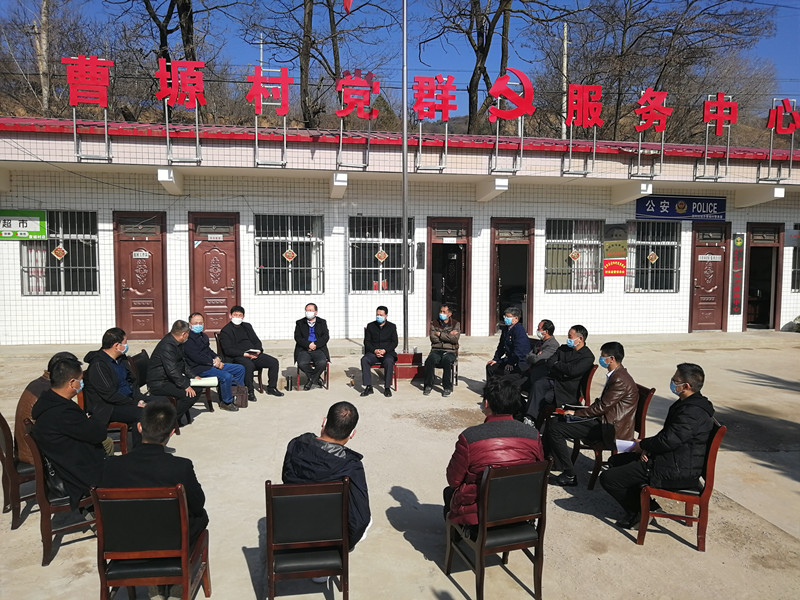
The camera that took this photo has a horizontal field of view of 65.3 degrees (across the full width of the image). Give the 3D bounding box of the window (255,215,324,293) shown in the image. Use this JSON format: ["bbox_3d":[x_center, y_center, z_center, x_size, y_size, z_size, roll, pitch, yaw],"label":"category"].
[{"bbox_3d":[-2.367,-0.962,13.439,1.469,1.727,0.100,0,4,-10],"label":"window"}]

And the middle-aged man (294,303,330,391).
[{"bbox_3d":[-1.344,0.706,9.654,0.560,1.330,0.680,0,4,-10],"label":"middle-aged man"}]

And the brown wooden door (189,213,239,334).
[{"bbox_3d":[-3.945,-0.510,13.365,1.038,2.700,0.120,0,4,-10],"label":"brown wooden door"}]

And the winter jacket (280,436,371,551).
[{"bbox_3d":[-0.442,1.133,3.772,0.540,0.650,0.480,0,4,-6],"label":"winter jacket"}]

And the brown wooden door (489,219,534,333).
[{"bbox_3d":[2.619,-0.532,14.577,1.057,2.752,0.130,0,4,-10],"label":"brown wooden door"}]

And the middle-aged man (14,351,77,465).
[{"bbox_3d":[-2.735,1.065,5.137,0.740,1.300,0.530,-3,5,-40],"label":"middle-aged man"}]

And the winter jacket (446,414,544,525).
[{"bbox_3d":[0.597,1.098,4.140,0.580,0.660,0.430,-1,4,-18],"label":"winter jacket"}]

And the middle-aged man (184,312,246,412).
[{"bbox_3d":[-2.564,0.821,8.570,0.860,1.300,0.580,2,4,24],"label":"middle-aged man"}]

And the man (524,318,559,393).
[{"bbox_3d":[1.744,0.930,8.129,0.810,1.330,0.520,0,4,-6],"label":"man"}]

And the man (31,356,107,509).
[{"bbox_3d":[-2.296,1.090,4.759,0.800,1.340,0.600,-2,5,-38],"label":"man"}]

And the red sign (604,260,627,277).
[{"bbox_3d":[5.151,-0.764,14.950,0.605,0.405,0.030,0,5,-10],"label":"red sign"}]

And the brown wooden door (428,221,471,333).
[{"bbox_3d":[1.102,-0.522,14.149,1.051,2.702,0.120,0,4,-10],"label":"brown wooden door"}]

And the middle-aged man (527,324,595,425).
[{"bbox_3d":[1.756,0.959,7.029,0.720,1.300,0.540,-1,4,-12],"label":"middle-aged man"}]

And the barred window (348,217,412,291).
[{"bbox_3d":[-0.400,-0.997,14.009,1.450,1.731,0.100,0,4,-10],"label":"barred window"}]

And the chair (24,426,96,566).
[{"bbox_3d":[-2.388,1.351,4.560,0.580,0.935,0.485,-2,5,-30],"label":"chair"}]

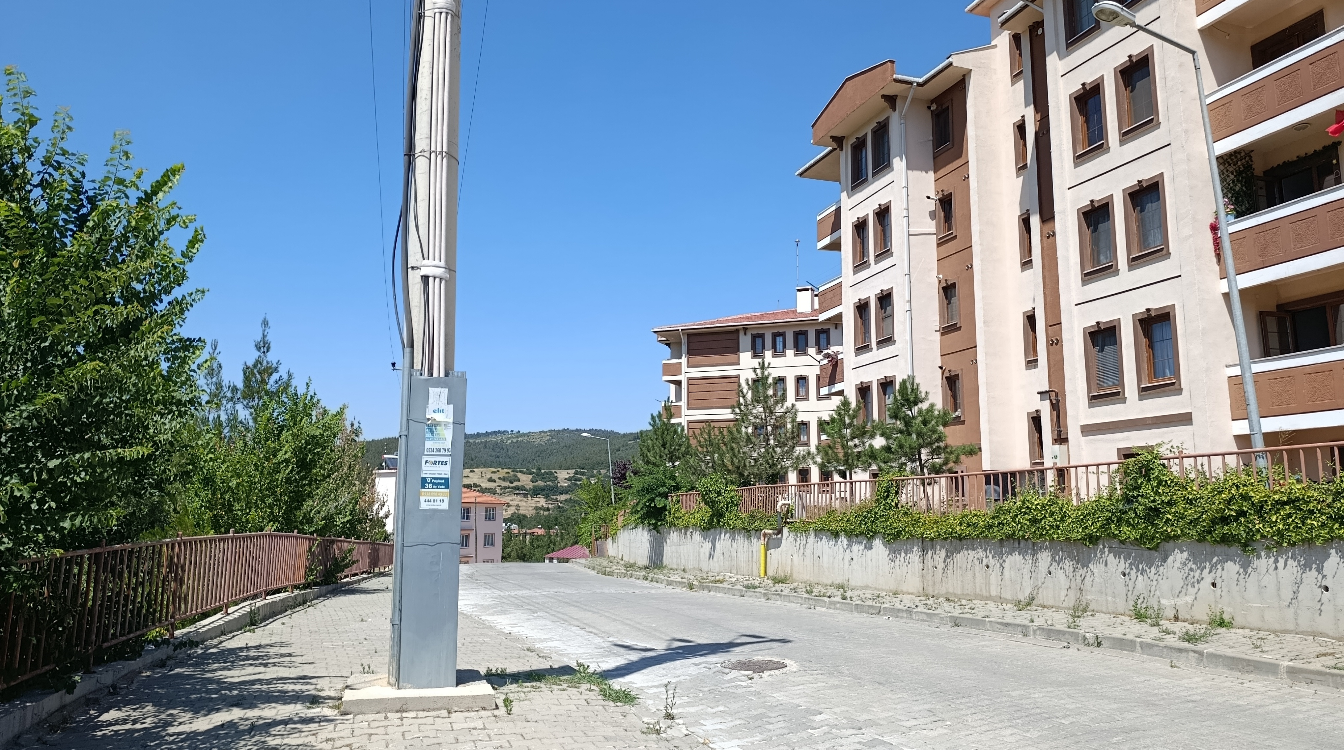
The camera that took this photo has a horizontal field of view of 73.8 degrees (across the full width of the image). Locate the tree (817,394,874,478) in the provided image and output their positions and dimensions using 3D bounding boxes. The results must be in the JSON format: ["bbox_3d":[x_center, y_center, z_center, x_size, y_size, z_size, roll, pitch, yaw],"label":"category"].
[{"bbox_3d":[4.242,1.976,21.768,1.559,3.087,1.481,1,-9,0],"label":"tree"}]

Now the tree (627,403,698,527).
[{"bbox_3d":[-0.294,2.677,26.407,2.108,3.738,2.002,1,-9,0],"label":"tree"}]

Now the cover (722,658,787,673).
[{"bbox_3d":[0.825,2.909,8.897,0.660,0.040,0.660,1,-9,0],"label":"cover"}]

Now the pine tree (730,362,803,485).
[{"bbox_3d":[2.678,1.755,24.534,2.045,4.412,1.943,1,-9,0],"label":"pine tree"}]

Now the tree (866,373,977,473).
[{"bbox_3d":[5.427,1.555,19.305,2.403,3.128,2.283,1,-9,0],"label":"tree"}]

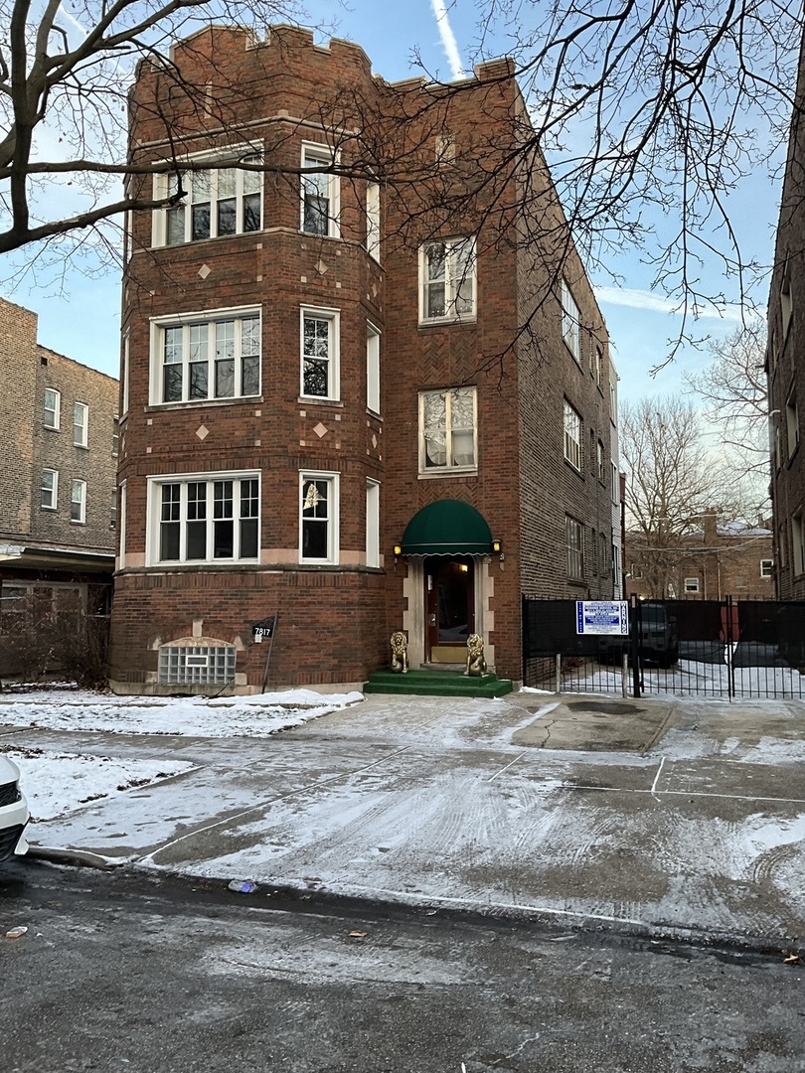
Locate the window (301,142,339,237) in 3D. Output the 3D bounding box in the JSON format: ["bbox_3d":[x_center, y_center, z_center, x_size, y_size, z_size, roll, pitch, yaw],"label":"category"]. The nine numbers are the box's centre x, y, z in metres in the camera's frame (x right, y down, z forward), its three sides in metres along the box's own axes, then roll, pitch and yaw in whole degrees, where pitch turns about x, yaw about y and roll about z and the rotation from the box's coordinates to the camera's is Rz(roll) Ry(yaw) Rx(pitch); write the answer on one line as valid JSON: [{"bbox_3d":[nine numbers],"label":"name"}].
[{"bbox_3d":[-1.549,-6.502,16.967,0.783,1.754,0.198,2,-5,-26],"label":"window"}]

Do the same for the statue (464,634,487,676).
[{"bbox_3d":[1.374,2.198,16.792,0.337,0.763,0.446,-3,-5,31],"label":"statue"}]

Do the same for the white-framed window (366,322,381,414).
[{"bbox_3d":[-0.603,-3.254,17.469,0.160,1.683,0.769,-2,-5,18],"label":"white-framed window"}]

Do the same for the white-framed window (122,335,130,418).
[{"bbox_3d":[-5.376,-3.214,17.716,0.160,1.683,0.763,2,-5,-25],"label":"white-framed window"}]

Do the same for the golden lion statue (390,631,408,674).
[{"bbox_3d":[-0.045,2.246,17.357,0.337,0.763,0.446,-1,-5,7],"label":"golden lion statue"}]

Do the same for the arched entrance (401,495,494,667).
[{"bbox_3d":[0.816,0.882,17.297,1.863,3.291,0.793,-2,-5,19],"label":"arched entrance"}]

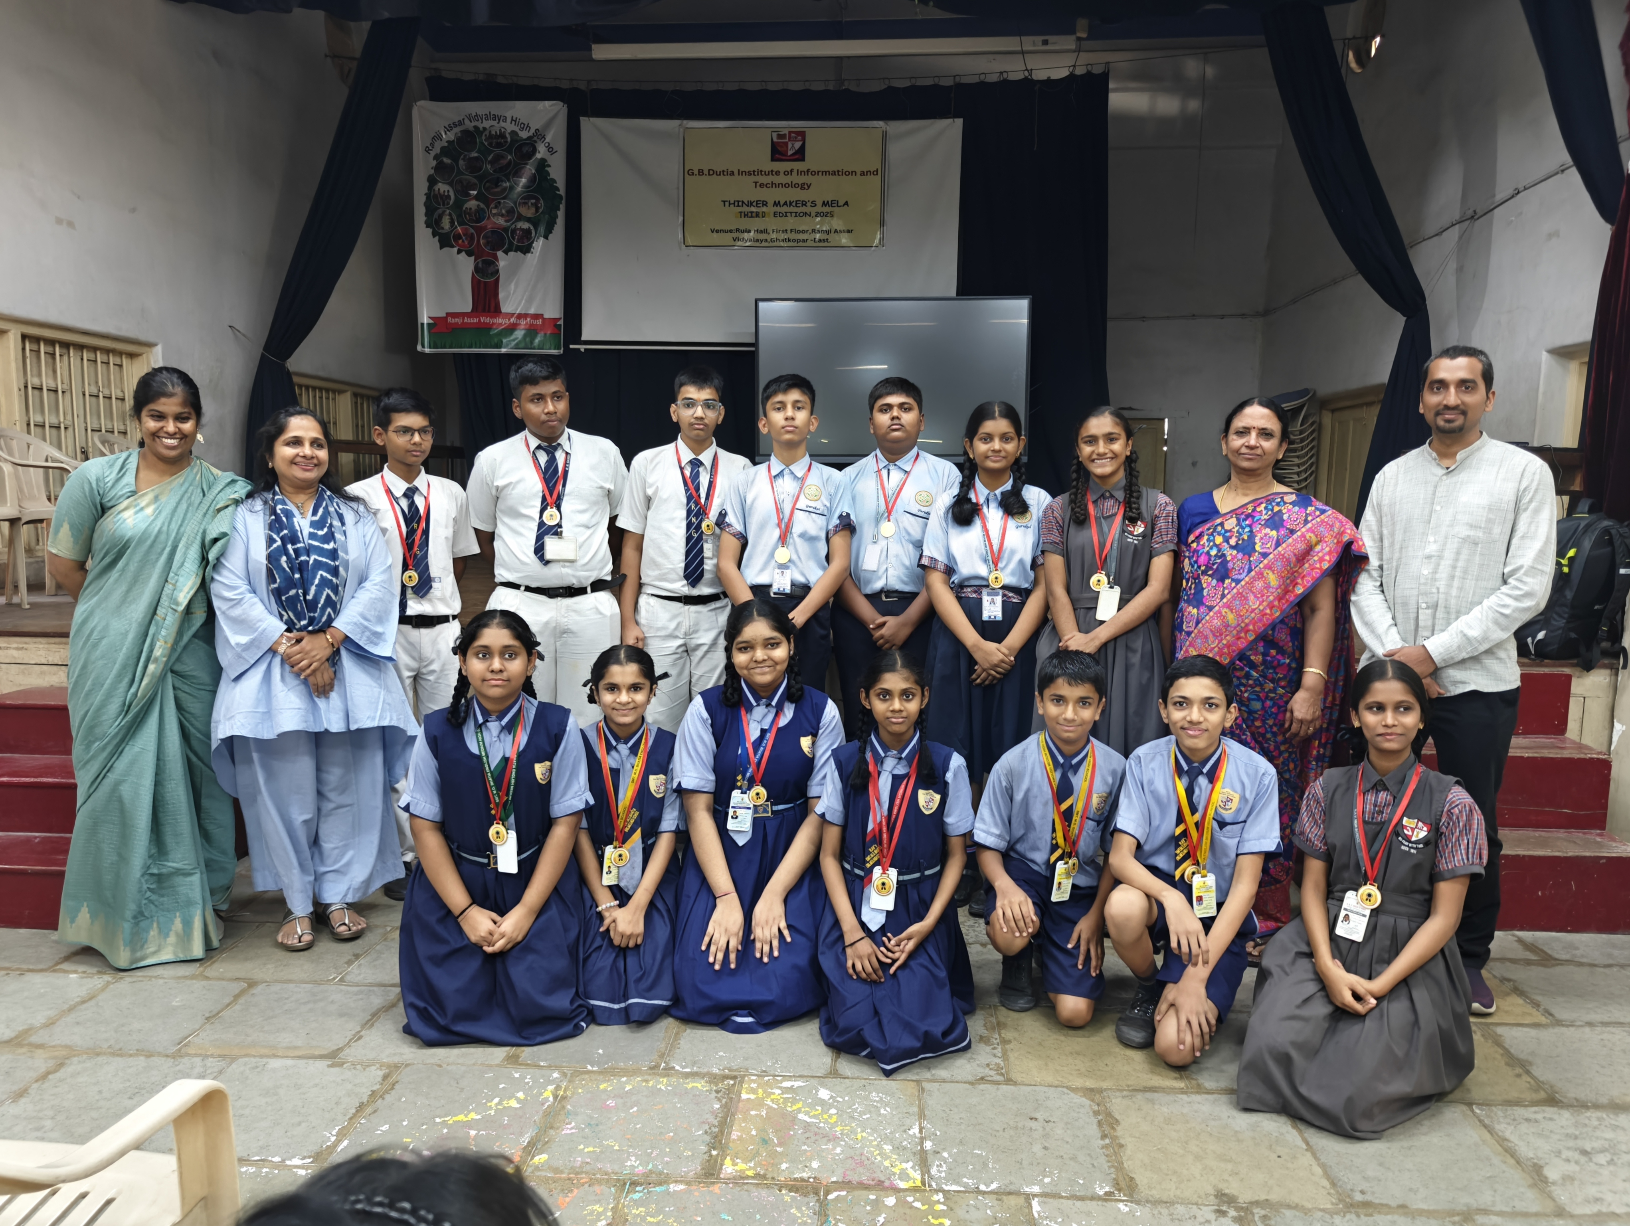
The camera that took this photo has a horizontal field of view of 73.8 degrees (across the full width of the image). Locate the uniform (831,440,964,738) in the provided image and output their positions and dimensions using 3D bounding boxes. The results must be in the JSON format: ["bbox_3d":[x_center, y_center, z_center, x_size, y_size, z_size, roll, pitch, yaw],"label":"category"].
[{"bbox_3d":[0.261,0.147,3.554,0.440,1.350,0.280,0,8,5],"label":"uniform"}]

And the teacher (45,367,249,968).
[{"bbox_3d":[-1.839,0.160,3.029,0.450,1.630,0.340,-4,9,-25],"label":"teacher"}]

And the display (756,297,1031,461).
[{"bbox_3d":[0.454,-1.341,6.280,1.573,0.940,0.090,1,8,3],"label":"display"}]

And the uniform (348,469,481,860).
[{"bbox_3d":[-1.263,0.198,3.459,0.400,1.310,0.250,-3,9,-22],"label":"uniform"}]

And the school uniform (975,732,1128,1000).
[{"bbox_3d":[0.609,0.613,2.832,0.400,0.640,0.420,1,8,12],"label":"school uniform"}]

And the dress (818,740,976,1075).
[{"bbox_3d":[0.199,0.669,2.670,0.380,0.698,0.500,1,8,4],"label":"dress"}]

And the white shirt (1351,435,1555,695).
[{"bbox_3d":[1.598,-0.132,2.749,0.440,0.670,0.290,5,9,32],"label":"white shirt"}]

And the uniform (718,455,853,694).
[{"bbox_3d":[-0.085,0.175,3.437,0.430,1.330,0.270,0,8,2],"label":"uniform"}]

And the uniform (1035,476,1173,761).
[{"bbox_3d":[0.880,0.045,3.318,0.430,0.910,0.280,1,8,12],"label":"uniform"}]

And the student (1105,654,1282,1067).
[{"bbox_3d":[0.935,0.541,2.721,0.420,0.930,0.580,2,8,17],"label":"student"}]

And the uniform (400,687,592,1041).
[{"bbox_3d":[-0.828,0.598,2.849,0.480,0.800,0.580,-2,8,-12],"label":"uniform"}]

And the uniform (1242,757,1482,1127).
[{"bbox_3d":[1.249,0.691,2.491,0.470,0.706,0.550,4,8,26],"label":"uniform"}]

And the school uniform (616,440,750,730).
[{"bbox_3d":[-0.397,0.159,3.430,0.430,1.388,0.270,-1,8,-8],"label":"school uniform"}]

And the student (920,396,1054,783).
[{"bbox_3d":[0.522,0.144,3.382,0.410,1.540,0.280,1,8,9],"label":"student"}]

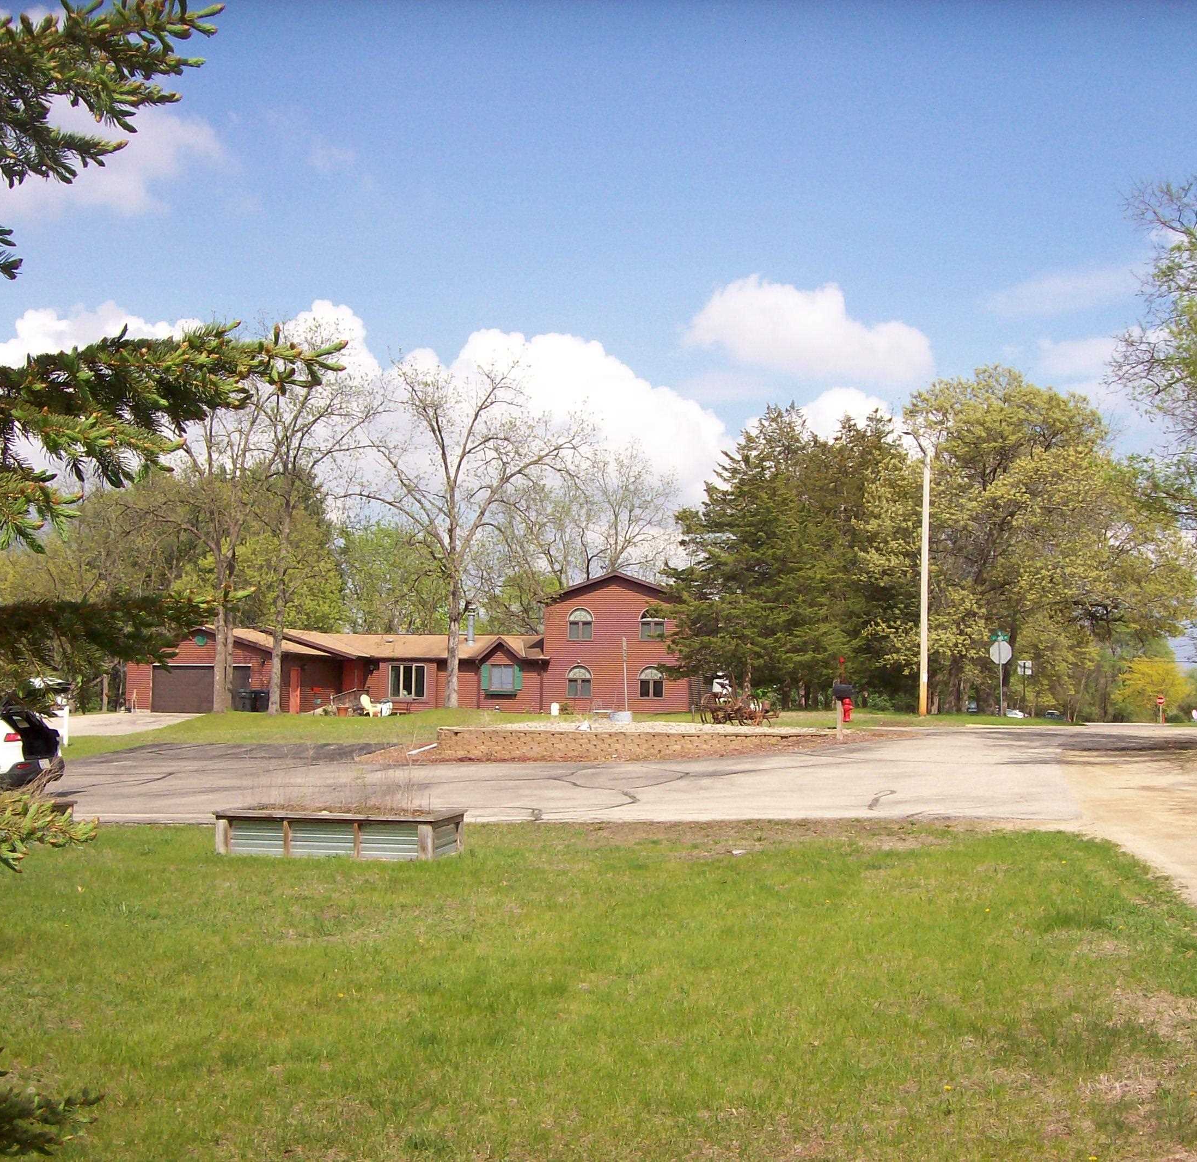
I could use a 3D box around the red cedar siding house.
[{"bbox_3d":[-8.005,3.235,79.385,26.300,6.800,13.500,0,-4,13],"label":"red cedar siding house"}]

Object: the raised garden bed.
[{"bbox_3d":[-2.302,2.281,14.645,2.000,0.360,1.200,0,-4,10],"label":"raised garden bed"}]

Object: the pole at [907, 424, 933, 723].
[{"bbox_3d":[10.814,-0.244,54.302,1.200,9.600,0.350,4,-5,-37],"label":"pole"}]

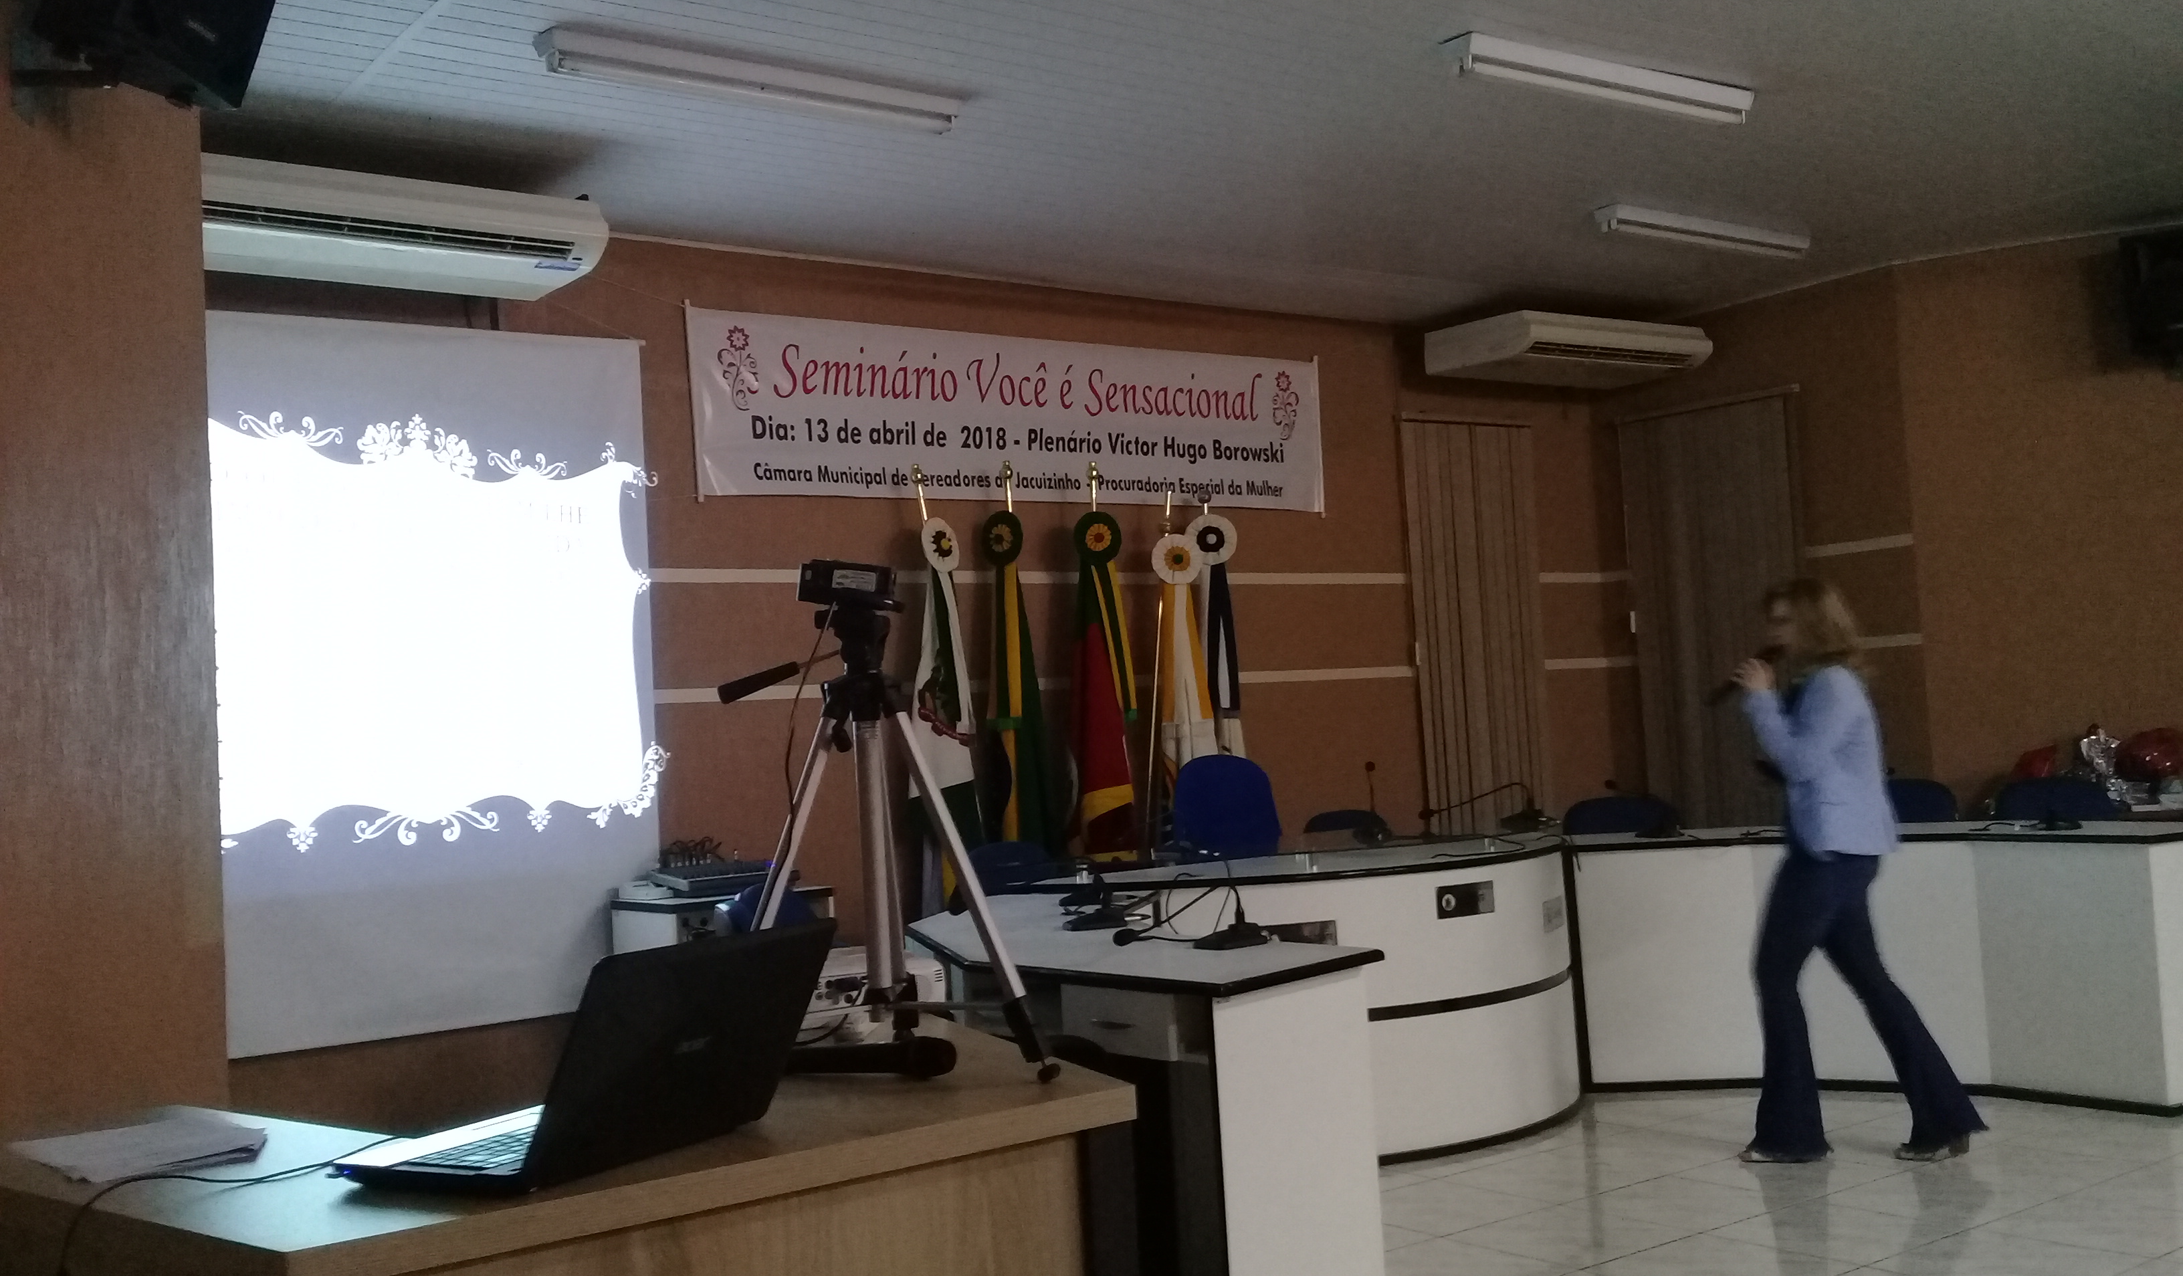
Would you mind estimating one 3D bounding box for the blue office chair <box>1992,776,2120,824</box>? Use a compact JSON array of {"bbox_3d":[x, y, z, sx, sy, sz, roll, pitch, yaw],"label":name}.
[{"bbox_3d":[3.294,0.958,6.723,0.580,0.930,0.580,-6,-4,42],"label":"blue office chair"}]

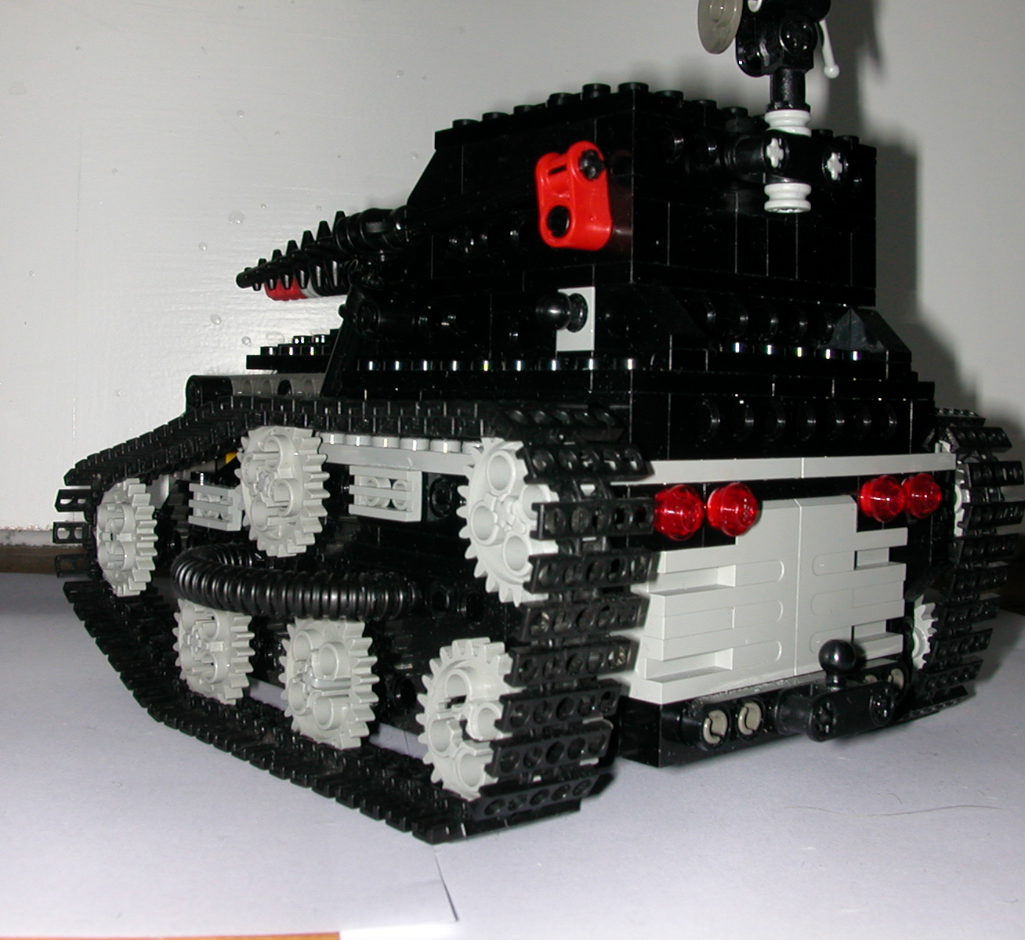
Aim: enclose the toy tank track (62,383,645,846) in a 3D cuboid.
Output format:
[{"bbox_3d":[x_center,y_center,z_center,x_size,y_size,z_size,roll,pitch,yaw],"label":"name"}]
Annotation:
[{"bbox_3d":[-0.036,0.018,0.222,0.021,0.059,0.140,-2,4,-43],"label":"toy tank track"}]

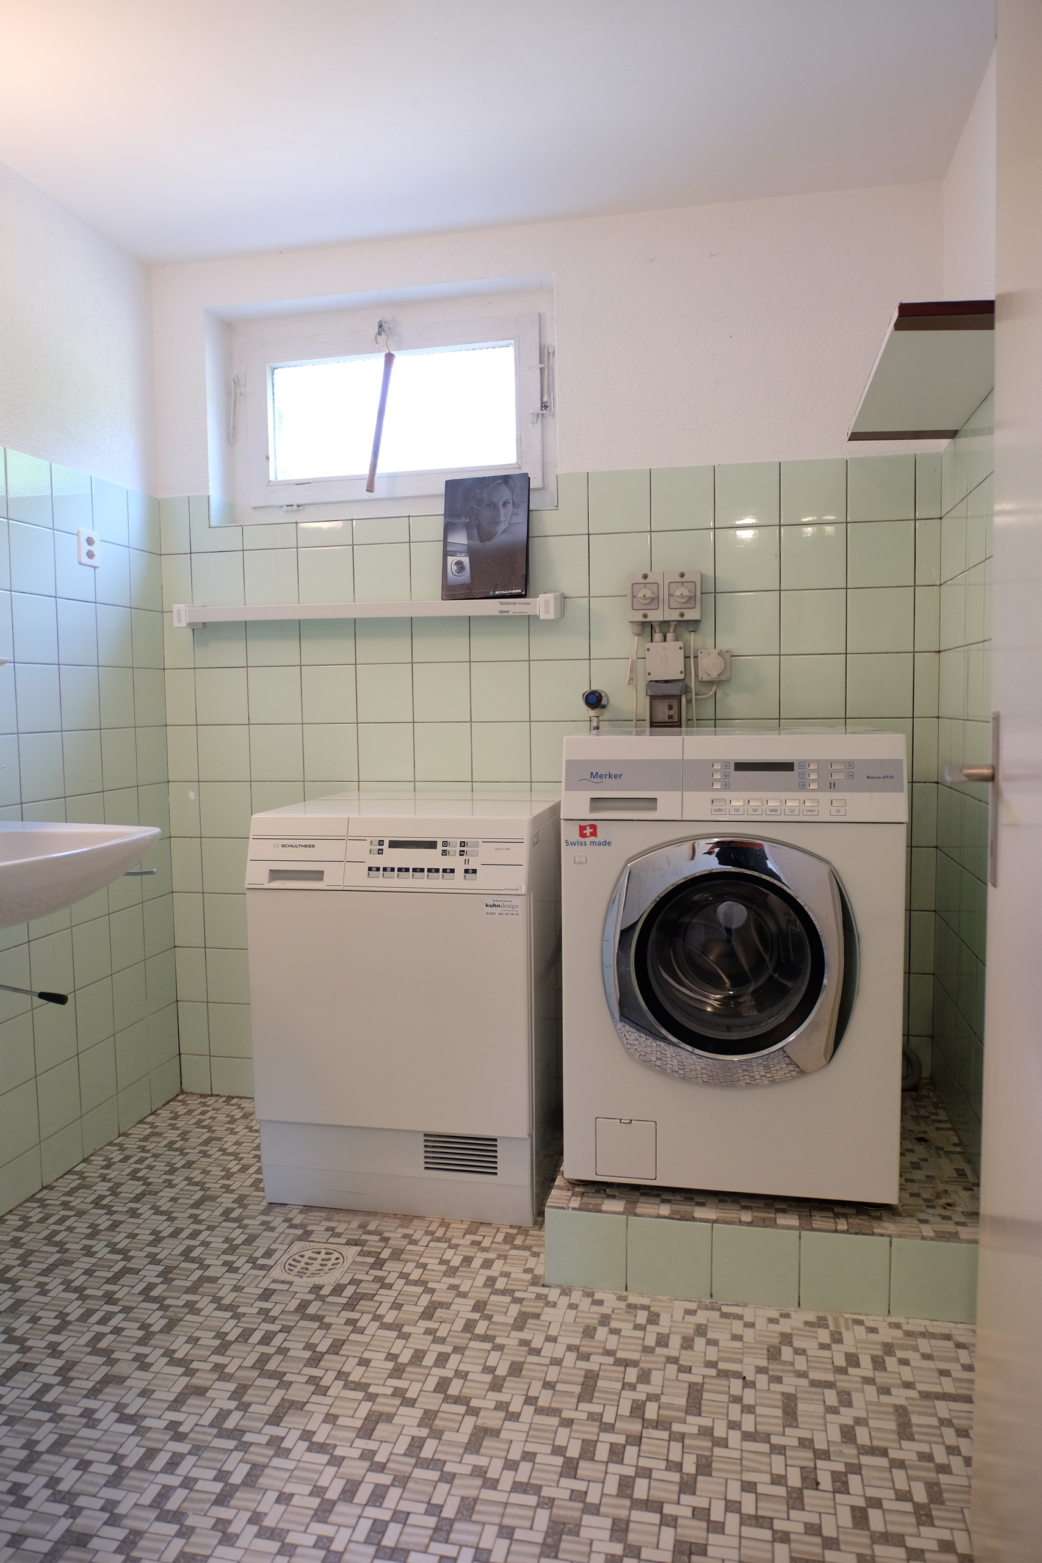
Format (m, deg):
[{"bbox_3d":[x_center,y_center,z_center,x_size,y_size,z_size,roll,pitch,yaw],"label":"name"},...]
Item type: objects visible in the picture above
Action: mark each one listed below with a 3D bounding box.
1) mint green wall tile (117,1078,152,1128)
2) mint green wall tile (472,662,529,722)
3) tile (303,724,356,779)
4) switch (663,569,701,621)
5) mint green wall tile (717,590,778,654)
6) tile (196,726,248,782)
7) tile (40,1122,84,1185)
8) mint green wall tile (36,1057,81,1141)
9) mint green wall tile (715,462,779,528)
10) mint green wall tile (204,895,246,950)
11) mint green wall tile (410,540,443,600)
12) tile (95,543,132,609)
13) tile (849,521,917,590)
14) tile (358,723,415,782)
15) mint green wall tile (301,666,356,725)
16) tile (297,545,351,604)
[{"bbox_3d":[-0.982,0.818,2.646,0.010,0.102,0.147,0,5,11],"label":"mint green wall tile"},{"bbox_3d":[-0.051,-0.224,2.612,0.149,0.149,0.008,0,5,12],"label":"mint green wall tile"},{"bbox_3d":[-0.490,-0.075,2.696,0.148,0.148,0.008,0,5,11],"label":"tile"},{"bbox_3d":[0.380,-0.434,2.449,0.086,0.117,0.070,0,5,11],"label":"switch"},{"bbox_3d":[0.536,-0.371,2.465,0.148,0.148,0.010,0,5,11],"label":"mint green wall tile"},{"bbox_3d":[-0.784,-0.075,2.756,0.148,0.148,0.008,0,5,11],"label":"tile"},{"bbox_3d":[-1.042,0.840,2.361,0.010,0.100,0.144,0,5,12],"label":"tile"},{"bbox_3d":[-1.062,0.728,2.387,0.010,0.150,0.150,0,4,11],"label":"mint green wall tile"},{"bbox_3d":[0.531,-0.670,2.442,0.148,0.148,0.010,0,5,11],"label":"mint green wall tile"},{"bbox_3d":[-0.776,0.375,2.793,0.150,0.150,0.010,0,5,12],"label":"mint green wall tile"},{"bbox_3d":[-0.203,-0.522,2.600,0.148,0.148,0.008,0,5,11],"label":"mint green wall tile"},{"bbox_3d":[-1.002,-0.504,2.541,0.010,0.148,0.144,0,5,12],"label":"tile"},{"bbox_3d":[0.828,-0.520,2.394,0.148,0.148,0.010,0,5,11],"label":"tile"},{"bbox_3d":[-0.344,-0.074,2.684,0.149,0.149,0.008,0,5,12],"label":"tile"},{"bbox_3d":[-0.494,-0.224,2.705,0.149,0.149,0.010,0,4,12],"label":"mint green wall tile"},{"bbox_3d":[-0.505,-0.533,2.717,0.150,0.150,0.010,0,4,12],"label":"tile"}]

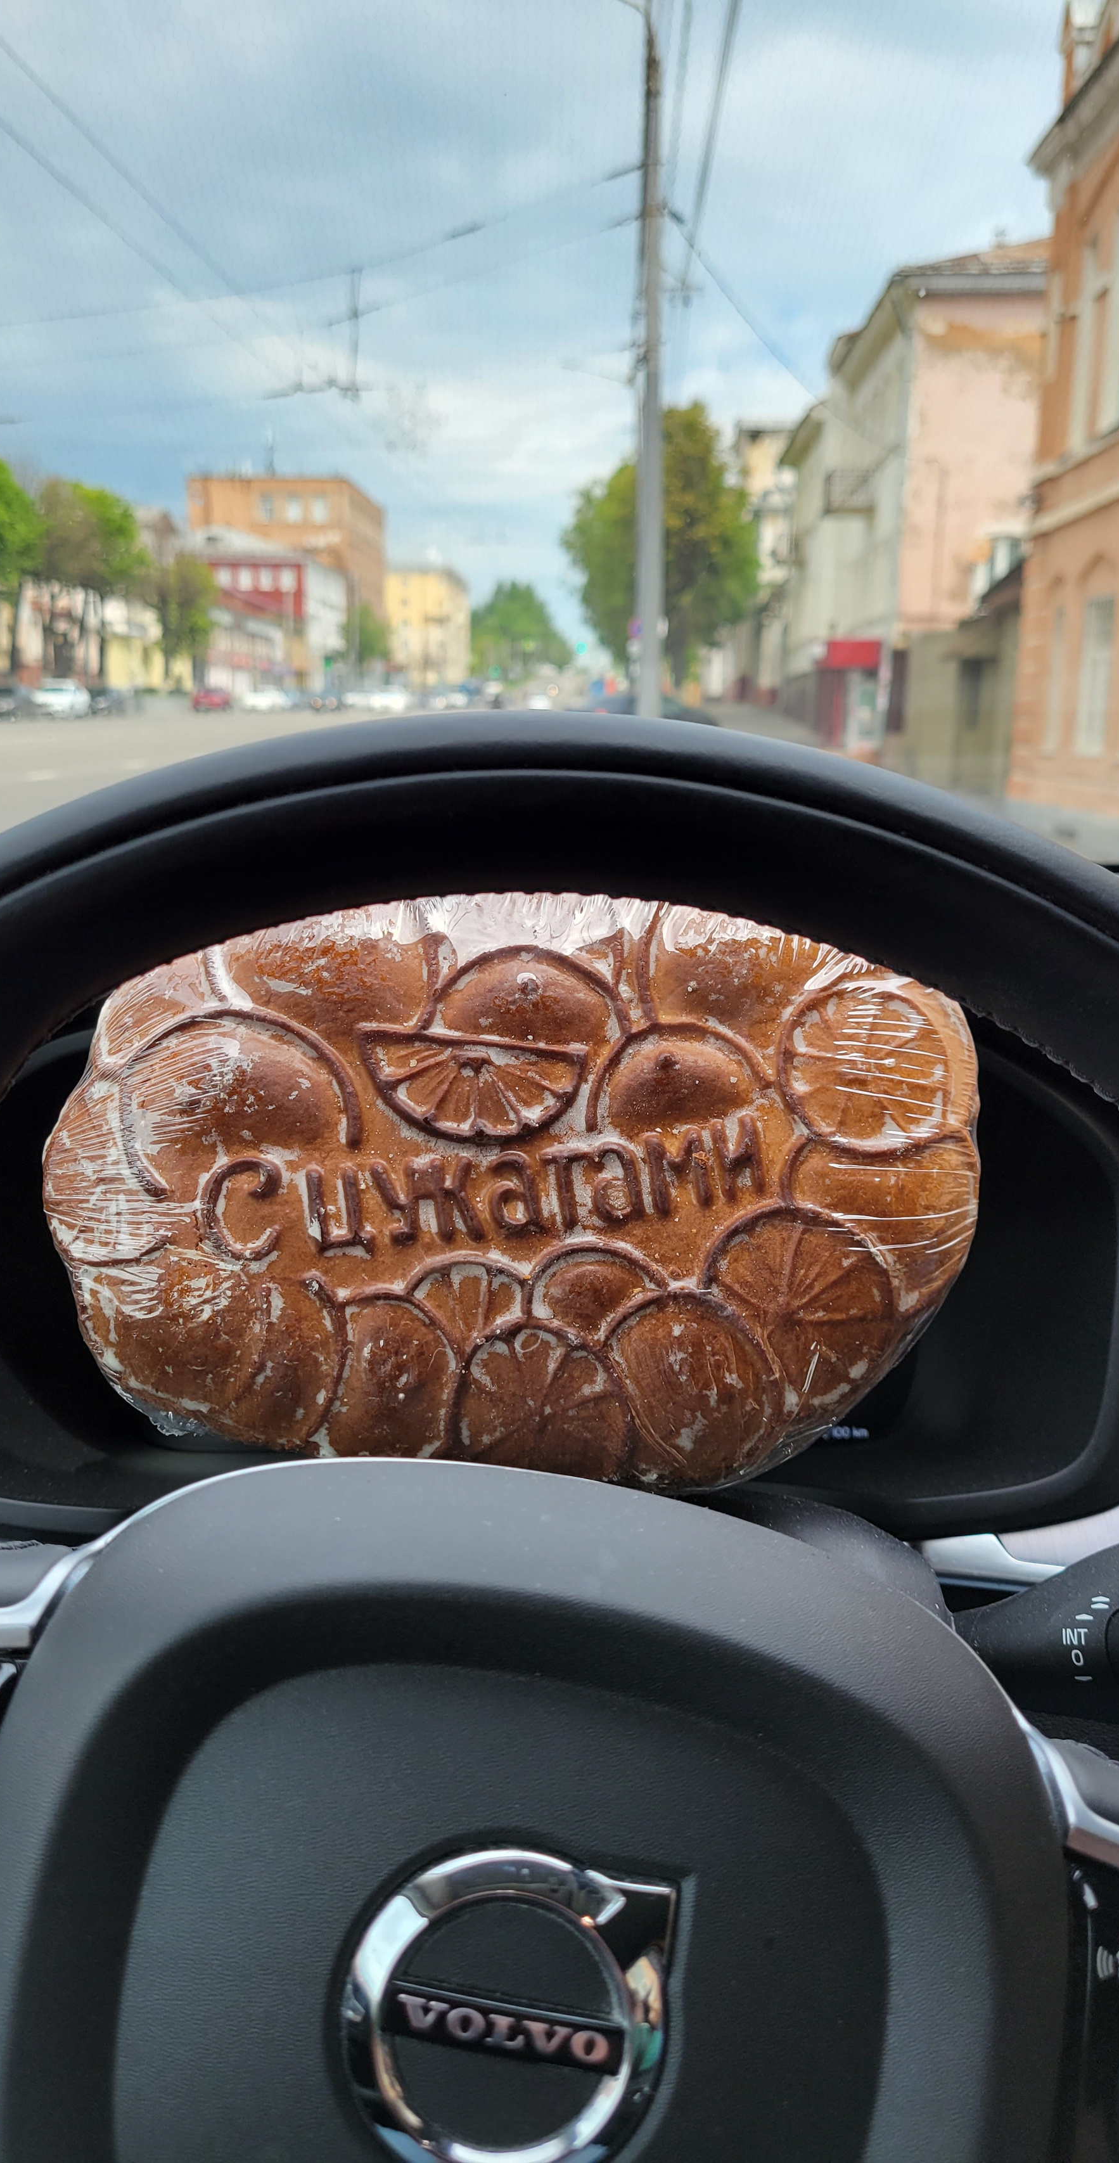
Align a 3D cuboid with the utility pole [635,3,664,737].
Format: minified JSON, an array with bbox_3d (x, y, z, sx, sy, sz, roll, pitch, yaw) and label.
[{"bbox_3d":[1.187,-8.840,21.507,0.320,9.520,0.320,0,14,2],"label":"utility pole"}]

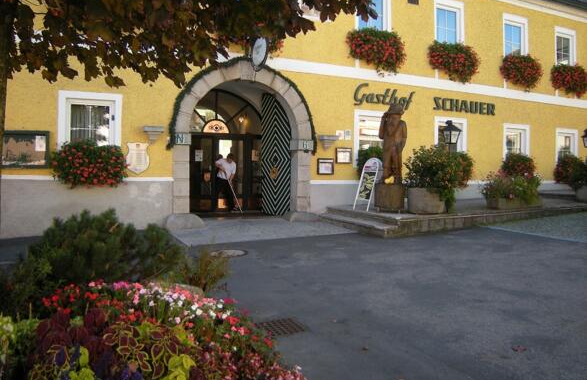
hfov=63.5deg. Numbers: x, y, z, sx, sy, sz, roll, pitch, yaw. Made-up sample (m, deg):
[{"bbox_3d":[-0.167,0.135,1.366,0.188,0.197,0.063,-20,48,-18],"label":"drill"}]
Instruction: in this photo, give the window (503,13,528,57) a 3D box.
[{"bbox_3d":[7.562,-5.161,16.251,1.284,1.488,0.200,0,0,-26],"label":"window"}]

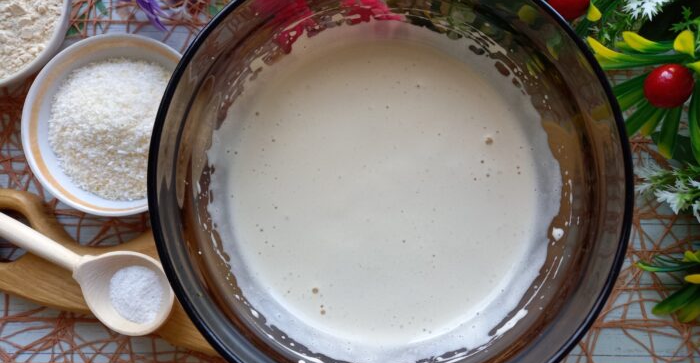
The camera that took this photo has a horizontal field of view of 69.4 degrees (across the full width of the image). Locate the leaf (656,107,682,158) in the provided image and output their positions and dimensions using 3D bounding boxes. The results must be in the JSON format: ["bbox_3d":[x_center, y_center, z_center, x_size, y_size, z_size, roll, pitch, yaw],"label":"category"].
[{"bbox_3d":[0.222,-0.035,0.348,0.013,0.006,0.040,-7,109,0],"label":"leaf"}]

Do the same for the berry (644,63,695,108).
[{"bbox_3d":[0.208,-0.063,0.330,0.028,0.028,0.028,0,84,1],"label":"berry"}]

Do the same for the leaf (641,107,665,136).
[{"bbox_3d":[0.211,-0.042,0.353,0.009,0.005,0.024,16,125,3],"label":"leaf"}]

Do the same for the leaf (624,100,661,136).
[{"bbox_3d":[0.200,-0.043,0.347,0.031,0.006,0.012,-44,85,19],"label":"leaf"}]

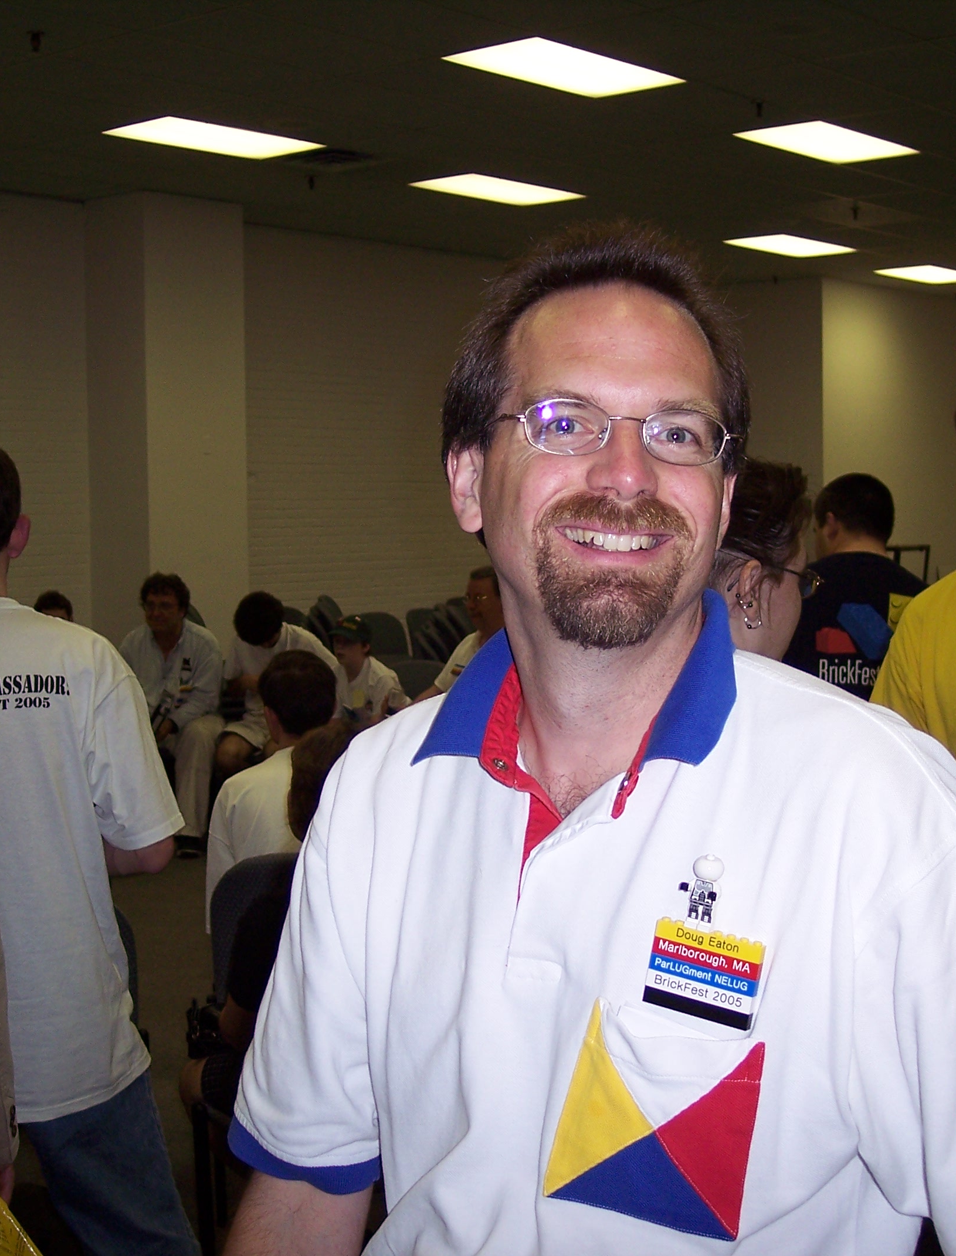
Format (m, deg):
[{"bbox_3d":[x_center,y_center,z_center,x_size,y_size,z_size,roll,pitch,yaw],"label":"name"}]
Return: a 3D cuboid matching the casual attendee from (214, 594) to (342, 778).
[{"bbox_3d":[-0.970,0.420,9.200,0.560,1.200,0.800,1,4,25],"label":"casual attendee"}]

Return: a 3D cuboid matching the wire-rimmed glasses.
[{"bbox_3d":[0.078,-0.113,1.127,0.135,0.042,0.130,4,1,-6],"label":"wire-rimmed glasses"}]

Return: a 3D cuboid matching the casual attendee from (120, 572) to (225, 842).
[{"bbox_3d":[-1.450,0.390,8.930,0.580,1.290,0.780,-1,4,-7],"label":"casual attendee"}]

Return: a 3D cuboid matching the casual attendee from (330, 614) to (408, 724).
[{"bbox_3d":[-0.540,0.480,9.250,0.460,1.060,0.680,1,4,20],"label":"casual attendee"}]

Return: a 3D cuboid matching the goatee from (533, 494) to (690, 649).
[{"bbox_3d":[0.078,-0.033,1.097,0.087,0.089,0.060,4,1,-6],"label":"goatee"}]

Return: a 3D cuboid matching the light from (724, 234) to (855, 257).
[{"bbox_3d":[2.490,-3.070,15.100,0.580,0.080,1.200,3,5,40],"label":"light"}]

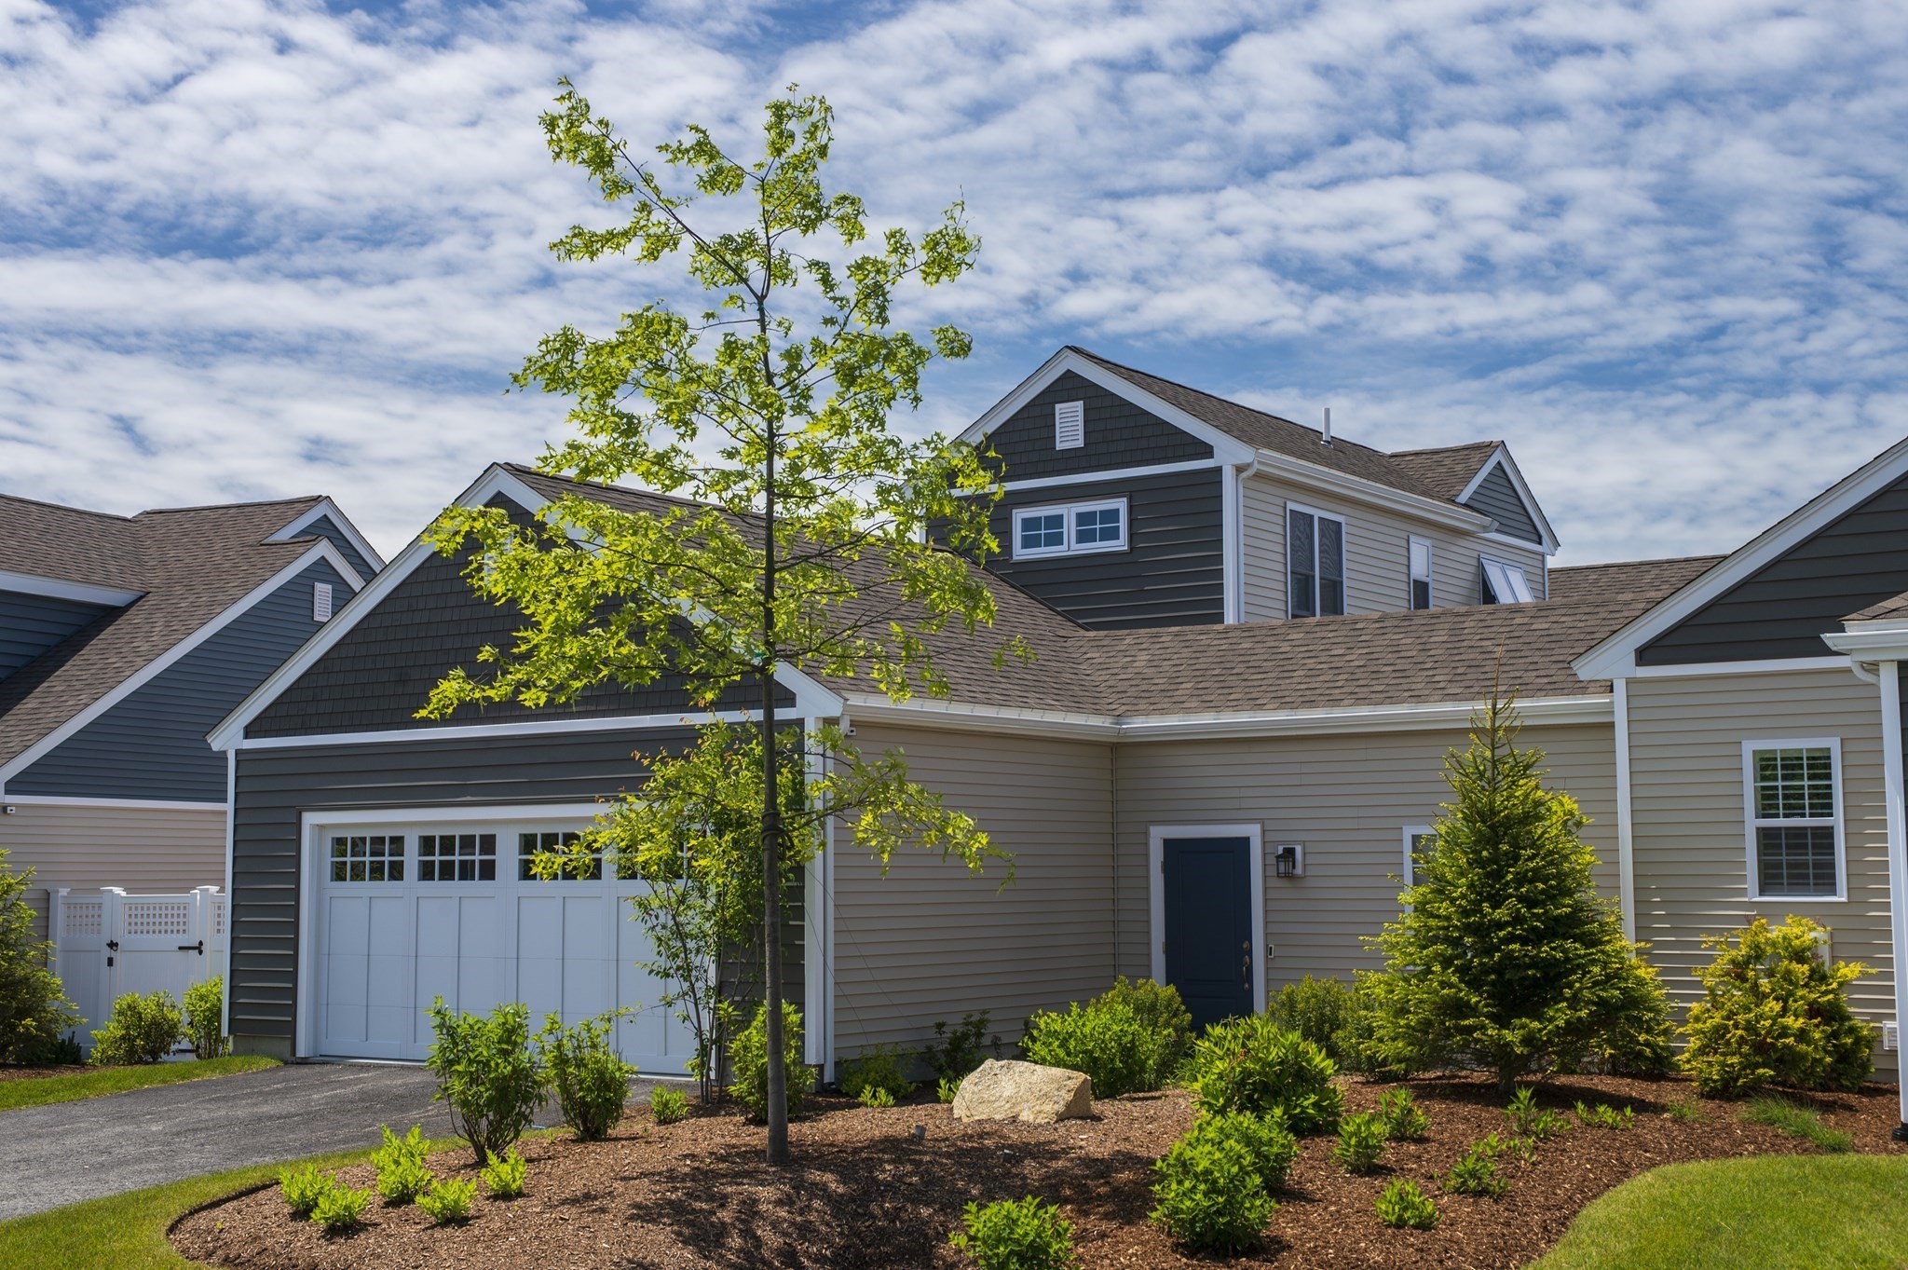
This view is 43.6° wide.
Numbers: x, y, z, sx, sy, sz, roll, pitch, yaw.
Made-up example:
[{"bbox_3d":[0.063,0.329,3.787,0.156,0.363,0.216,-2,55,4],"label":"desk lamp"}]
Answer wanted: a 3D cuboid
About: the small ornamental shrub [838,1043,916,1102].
[{"bbox_3d":[-0.571,3.245,17.700,0.577,0.407,0.519,0,-6,-2],"label":"small ornamental shrub"}]

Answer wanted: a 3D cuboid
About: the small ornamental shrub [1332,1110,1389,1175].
[{"bbox_3d":[2.112,2.638,12.400,0.285,0.314,0.285,-1,-6,9],"label":"small ornamental shrub"}]

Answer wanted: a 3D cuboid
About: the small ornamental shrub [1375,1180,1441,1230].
[{"bbox_3d":[2.055,2.570,10.792,0.283,0.217,0.283,-1,-6,10],"label":"small ornamental shrub"}]

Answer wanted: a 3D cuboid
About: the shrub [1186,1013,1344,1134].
[{"bbox_3d":[1.889,2.643,14.490,0.958,0.686,0.958,-1,-6,7],"label":"shrub"}]

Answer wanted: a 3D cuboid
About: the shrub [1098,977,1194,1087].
[{"bbox_3d":[1.472,3.032,18.245,0.740,0.821,0.740,-1,-6,4],"label":"shrub"}]

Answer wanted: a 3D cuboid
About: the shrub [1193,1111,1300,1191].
[{"bbox_3d":[1.464,2.572,11.944,0.529,0.368,0.529,-1,-6,7],"label":"shrub"}]

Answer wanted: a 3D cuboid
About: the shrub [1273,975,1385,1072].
[{"bbox_3d":[3.008,3.161,19.300,0.869,0.775,0.826,-1,-6,9],"label":"shrub"}]

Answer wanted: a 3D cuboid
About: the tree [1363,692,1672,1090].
[{"bbox_3d":[3.983,1.811,16.851,2.168,2.821,2.168,-2,-6,13],"label":"tree"}]

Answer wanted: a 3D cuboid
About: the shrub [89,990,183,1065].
[{"bbox_3d":[-7.484,3.580,21.800,0.798,0.654,0.758,2,-6,-19],"label":"shrub"}]

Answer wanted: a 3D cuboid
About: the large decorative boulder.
[{"bbox_3d":[0.432,2.890,15.100,0.897,0.373,0.583,0,-6,2],"label":"large decorative boulder"}]

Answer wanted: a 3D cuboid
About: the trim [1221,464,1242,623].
[{"bbox_3d":[2.850,-0.887,24.535,0.110,1.730,0.110,-4,-7,36],"label":"trim"}]

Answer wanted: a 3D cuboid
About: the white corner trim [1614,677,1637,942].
[{"bbox_3d":[5.270,1.803,18.728,0.110,2.900,0.080,-4,-7,35],"label":"white corner trim"}]

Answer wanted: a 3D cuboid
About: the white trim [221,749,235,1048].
[{"bbox_3d":[-6.920,2.475,22.882,0.100,2.712,0.100,-4,-7,36],"label":"white trim"}]

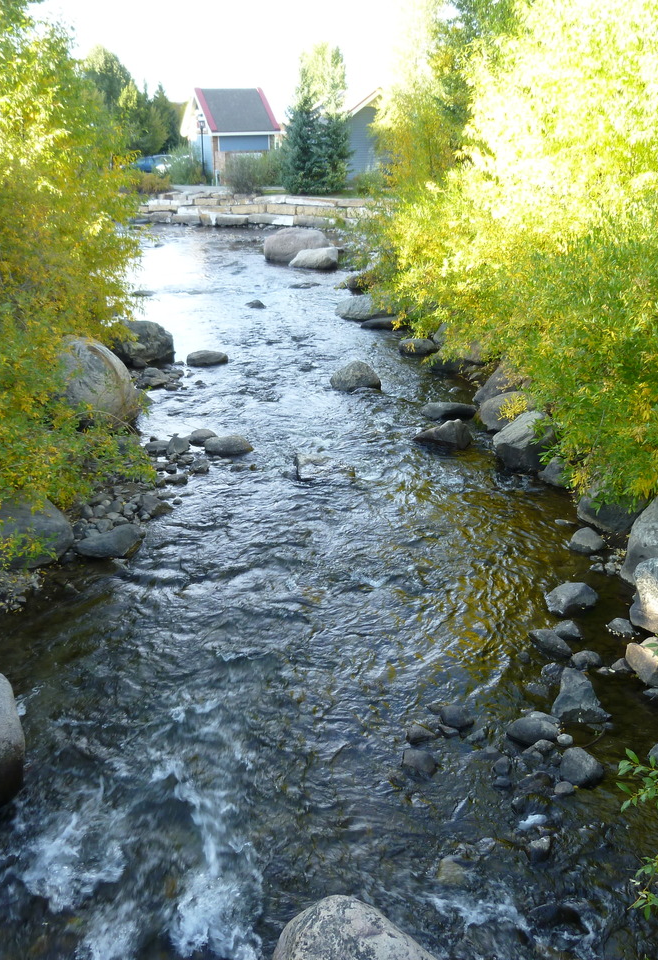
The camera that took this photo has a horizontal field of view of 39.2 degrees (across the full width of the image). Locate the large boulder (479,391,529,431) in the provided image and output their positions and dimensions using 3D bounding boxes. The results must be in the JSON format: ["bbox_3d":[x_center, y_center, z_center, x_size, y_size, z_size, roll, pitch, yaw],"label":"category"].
[{"bbox_3d":[2.538,-0.960,13.205,0.778,0.565,0.662,-1,20,0],"label":"large boulder"}]

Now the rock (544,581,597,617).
[{"bbox_3d":[1.994,0.984,7.623,0.421,0.242,0.337,-1,20,0],"label":"rock"}]

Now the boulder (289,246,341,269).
[{"bbox_3d":[-0.467,-7.113,29.825,1.610,0.724,1.207,-1,20,0],"label":"boulder"}]

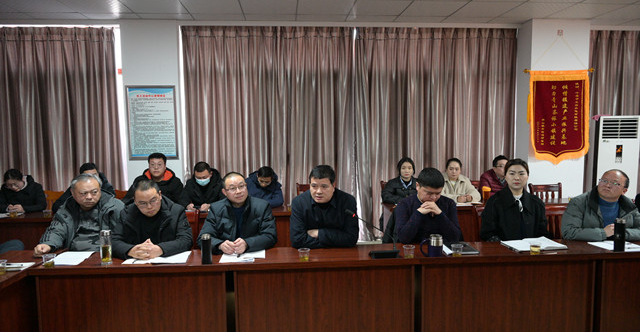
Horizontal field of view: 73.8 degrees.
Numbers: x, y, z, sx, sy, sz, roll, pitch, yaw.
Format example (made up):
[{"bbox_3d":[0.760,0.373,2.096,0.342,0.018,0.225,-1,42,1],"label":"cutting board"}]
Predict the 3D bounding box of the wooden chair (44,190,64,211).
[{"bbox_3d":[-2.770,0.742,4.376,0.450,0.920,0.500,-1,5,-4],"label":"wooden chair"}]

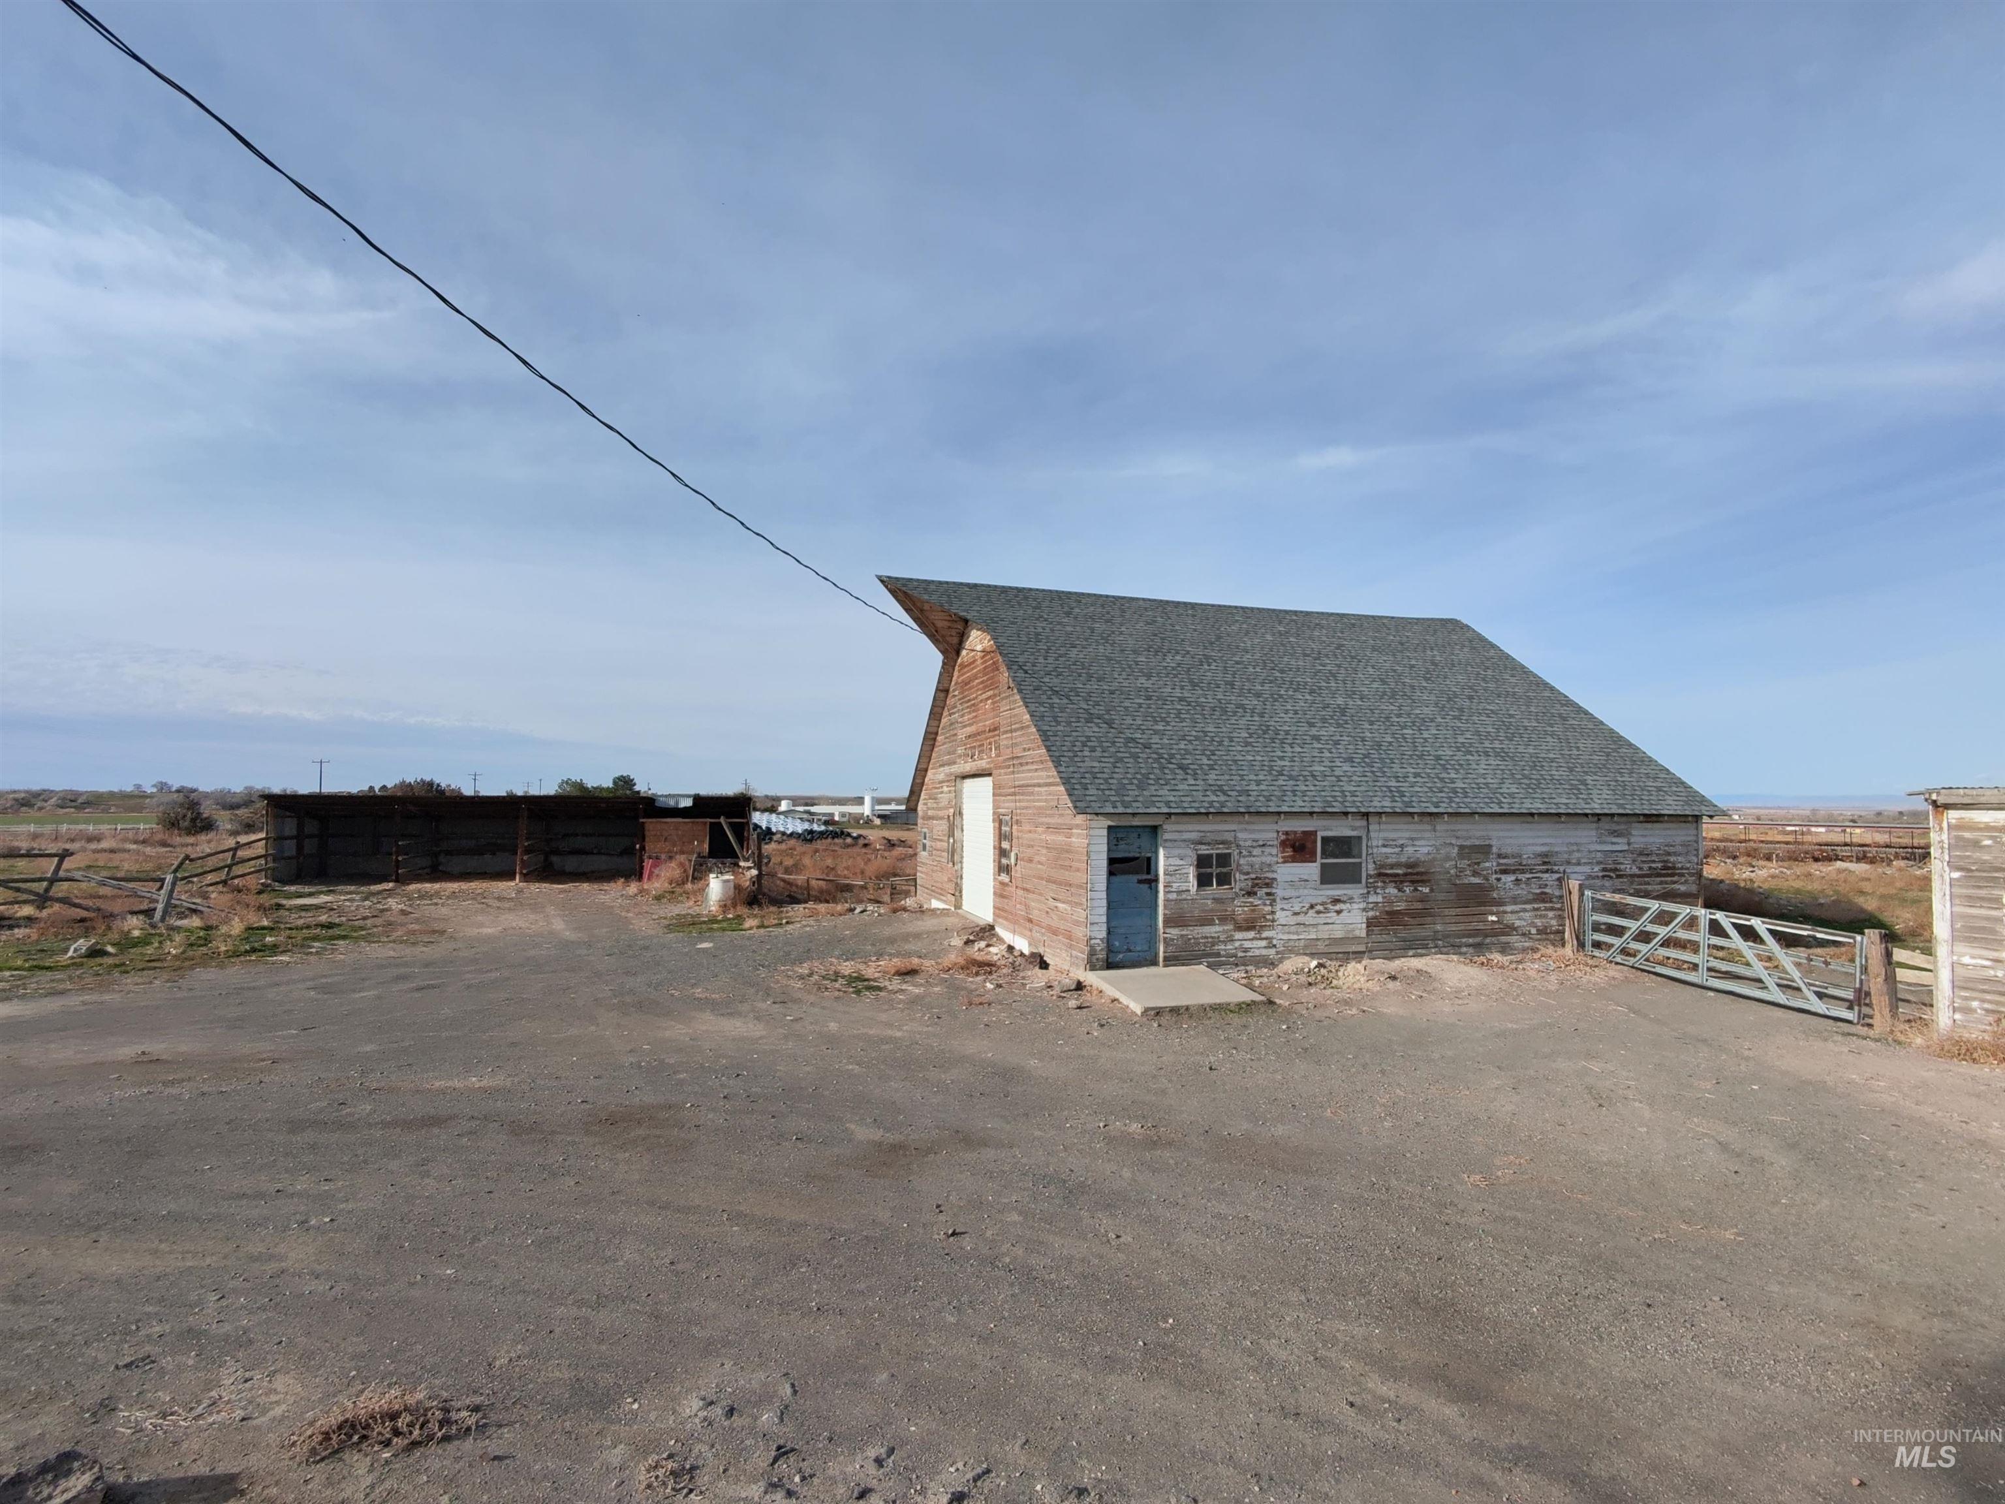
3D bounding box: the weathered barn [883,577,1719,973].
[{"bbox_3d":[4.484,0.119,21.049,14.838,7.210,12.765,1,-4,-17],"label":"weathered barn"}]

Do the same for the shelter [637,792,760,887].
[{"bbox_3d":[-10.919,3.108,33.439,3.660,2.770,4.400,1,-4,-14],"label":"shelter"}]

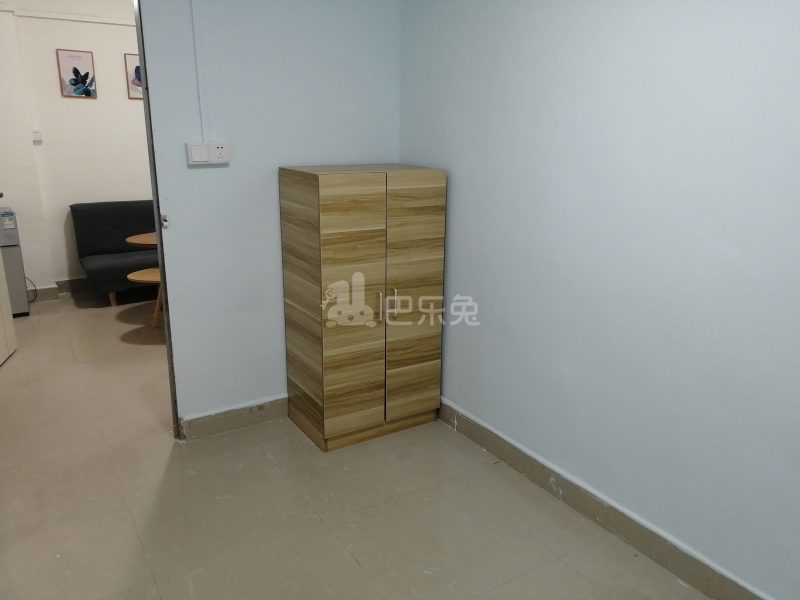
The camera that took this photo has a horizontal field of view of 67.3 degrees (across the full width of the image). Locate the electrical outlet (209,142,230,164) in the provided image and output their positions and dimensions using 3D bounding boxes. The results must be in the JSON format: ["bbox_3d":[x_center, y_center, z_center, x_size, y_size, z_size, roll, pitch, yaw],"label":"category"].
[{"bbox_3d":[-0.783,-0.634,2.601,0.086,0.086,0.034,-8,17,-31],"label":"electrical outlet"}]

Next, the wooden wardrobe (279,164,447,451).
[{"bbox_3d":[-0.174,0.005,2.889,0.638,1.235,0.420,-9,18,-31],"label":"wooden wardrobe"}]

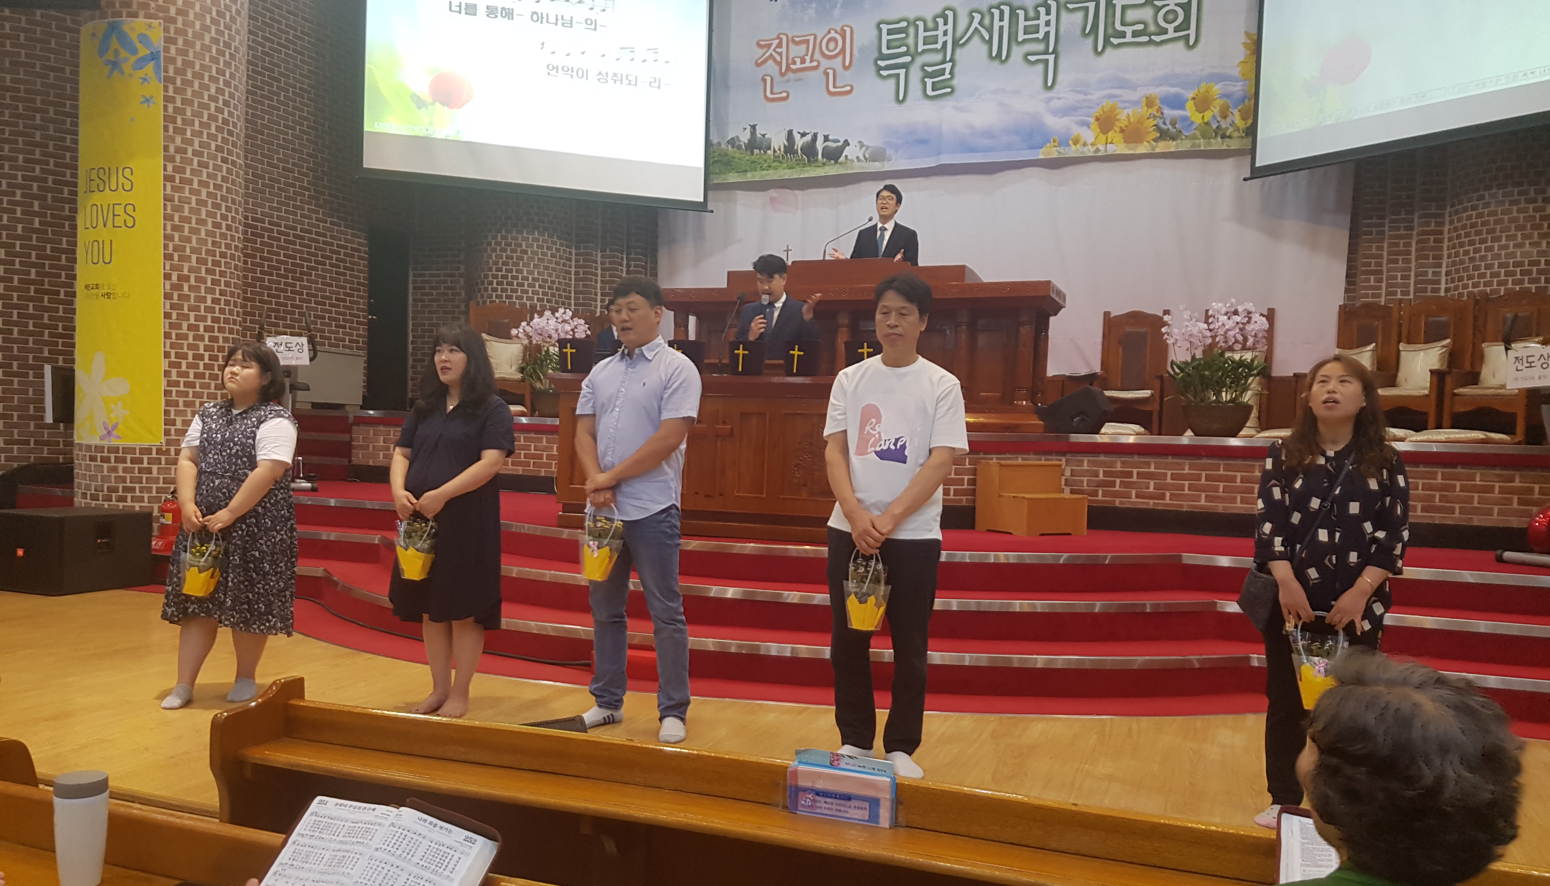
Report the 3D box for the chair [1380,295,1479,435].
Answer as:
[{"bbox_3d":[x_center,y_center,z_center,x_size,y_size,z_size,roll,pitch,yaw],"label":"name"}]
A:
[{"bbox_3d":[4.443,-0.542,8.112,0.550,1.030,0.630,0,2,-28],"label":"chair"}]

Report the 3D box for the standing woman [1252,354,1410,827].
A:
[{"bbox_3d":[1.768,0.465,3.761,0.520,1.516,0.400,2,2,20],"label":"standing woman"}]

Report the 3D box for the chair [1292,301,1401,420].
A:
[{"bbox_3d":[4.684,-0.555,9.550,0.600,1.130,0.610,1,2,-32],"label":"chair"}]

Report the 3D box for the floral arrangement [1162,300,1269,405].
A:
[{"bbox_3d":[2.930,-0.605,7.750,0.690,0.690,0.580,3,1,24],"label":"floral arrangement"}]

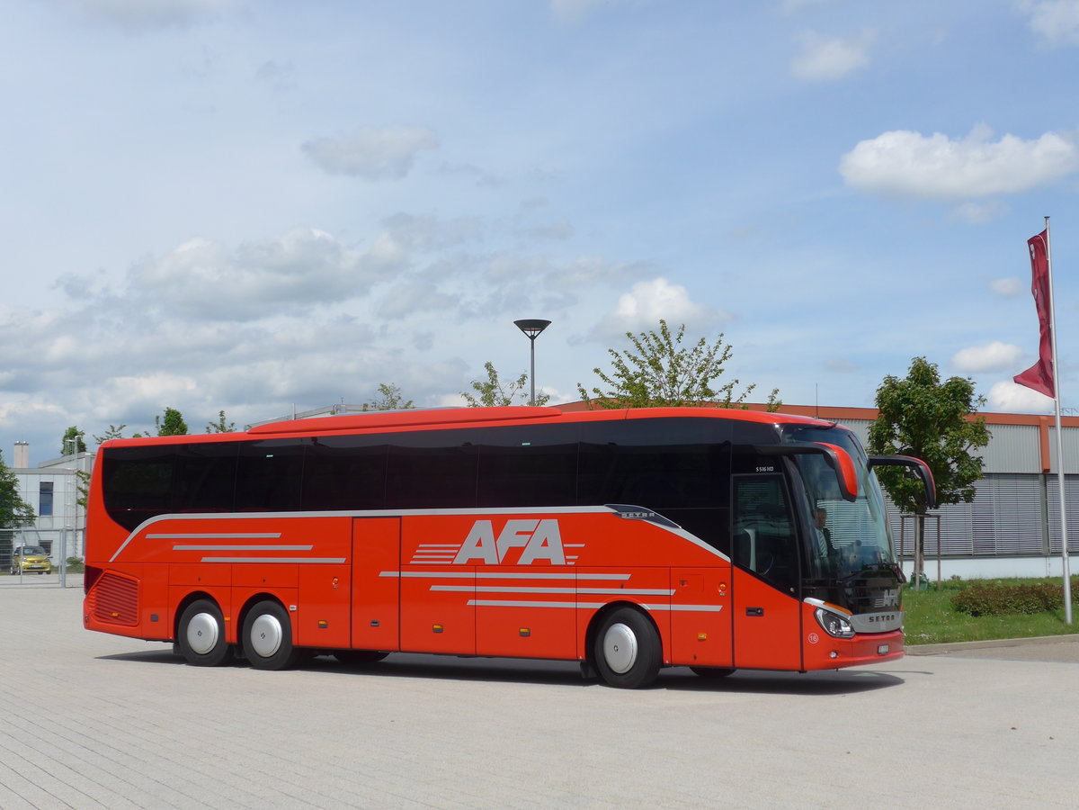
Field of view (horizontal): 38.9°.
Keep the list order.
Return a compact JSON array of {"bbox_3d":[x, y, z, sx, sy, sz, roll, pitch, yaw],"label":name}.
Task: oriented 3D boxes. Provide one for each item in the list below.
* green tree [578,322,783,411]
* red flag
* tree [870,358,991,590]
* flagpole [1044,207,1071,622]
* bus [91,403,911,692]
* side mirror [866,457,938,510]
[{"bbox_3d":[2.962,1.433,32.882,4.300,6.630,4.300,-1,-6,0],"label":"green tree"},{"bbox_3d":[10.515,-1.942,32.505,0.400,3.655,0.950,5,-8,-45],"label":"red flag"},{"bbox_3d":[11.542,1.990,45.331,3.600,6.894,3.600,-1,-6,0],"label":"tree"},{"bbox_3d":[10.876,0.266,32.011,0.130,8.570,0.130,-1,-6,0],"label":"flagpole"},{"bbox_3d":[-1.219,1.984,22.242,13.350,3.750,2.650,-4,-6,33],"label":"bus"},{"bbox_3d":[4.736,1.009,20.019,0.950,0.720,0.320,-4,-6,33],"label":"side mirror"}]

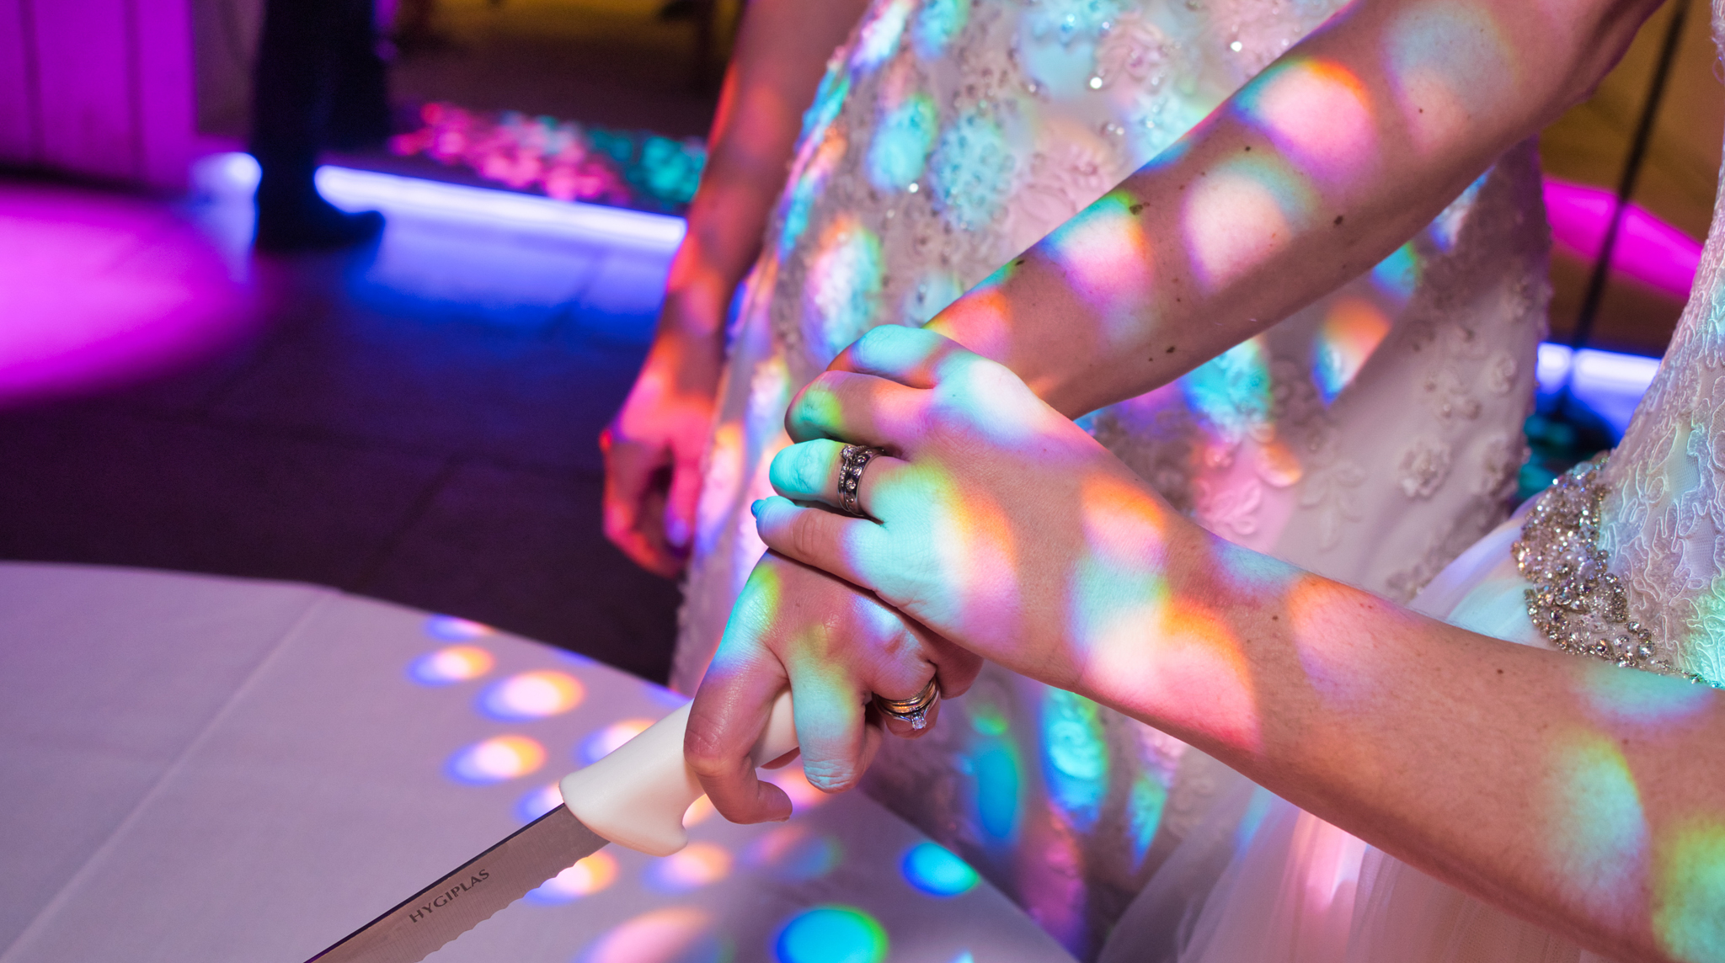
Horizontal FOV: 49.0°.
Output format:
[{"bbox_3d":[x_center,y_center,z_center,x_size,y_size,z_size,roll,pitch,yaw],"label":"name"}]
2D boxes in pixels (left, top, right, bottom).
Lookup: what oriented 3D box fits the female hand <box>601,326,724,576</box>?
[{"bbox_3d":[-0.109,-0.016,1.070,0.065,0.140,0.078,-4,29,-20],"label":"female hand"}]

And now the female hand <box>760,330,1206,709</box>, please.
[{"bbox_3d":[0.037,0.007,0.570,0.130,0.088,0.063,27,-11,16],"label":"female hand"}]

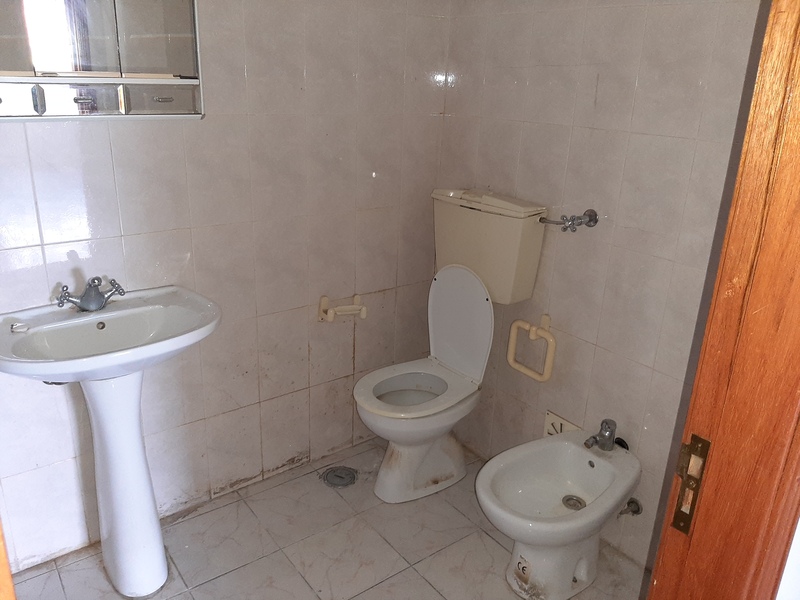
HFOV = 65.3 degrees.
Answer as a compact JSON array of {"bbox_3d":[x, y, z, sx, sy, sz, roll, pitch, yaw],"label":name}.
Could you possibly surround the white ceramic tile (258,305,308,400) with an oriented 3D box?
[{"bbox_3d":[-0.422,0.195,2.268,0.201,0.333,0.010,-12,24,-35],"label":"white ceramic tile"}]

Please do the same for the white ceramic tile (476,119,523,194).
[{"bbox_3d":[0.353,-0.468,2.221,0.010,0.333,0.201,-13,24,-35],"label":"white ceramic tile"}]

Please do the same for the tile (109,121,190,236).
[{"bbox_3d":[-0.715,-0.358,1.799,0.200,0.330,0.010,-13,25,-36],"label":"tile"}]

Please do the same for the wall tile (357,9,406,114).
[{"bbox_3d":[-0.064,-0.814,2.162,0.200,0.330,0.010,-12,24,-35],"label":"wall tile"}]

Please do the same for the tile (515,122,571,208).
[{"bbox_3d":[0.471,-0.410,2.069,0.010,0.330,0.200,-12,24,-35],"label":"tile"}]

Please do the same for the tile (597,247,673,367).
[{"bbox_3d":[0.702,0.019,1.880,0.010,0.330,0.200,-12,24,-35],"label":"tile"}]

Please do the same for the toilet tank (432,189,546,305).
[{"bbox_3d":[0.298,-0.204,2.234,0.135,0.322,0.438,-13,24,-35],"label":"toilet tank"}]

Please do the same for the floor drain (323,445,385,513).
[{"bbox_3d":[-0.228,0.680,2.388,0.130,0.015,0.130,-12,24,-35],"label":"floor drain"}]

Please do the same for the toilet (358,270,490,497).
[{"bbox_3d":[0.066,0.305,2.272,0.505,0.812,0.364,-12,24,-35],"label":"toilet"}]

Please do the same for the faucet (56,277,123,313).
[{"bbox_3d":[-0.832,-0.023,1.699,0.178,0.122,0.130,-12,24,-35],"label":"faucet"}]

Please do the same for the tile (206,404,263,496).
[{"bbox_3d":[-0.595,0.545,2.263,0.201,0.333,0.010,-12,24,-35],"label":"tile"}]

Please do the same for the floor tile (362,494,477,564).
[{"bbox_3d":[0.064,0.781,2.174,0.302,0.010,0.302,-12,24,-35],"label":"floor tile"}]

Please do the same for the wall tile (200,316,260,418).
[{"bbox_3d":[-0.581,0.231,2.142,0.200,0.330,0.010,-12,24,-35],"label":"wall tile"}]

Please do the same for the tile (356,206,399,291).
[{"bbox_3d":[-0.088,-0.188,2.382,0.200,0.330,0.010,-12,24,-35],"label":"tile"}]

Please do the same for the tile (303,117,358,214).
[{"bbox_3d":[-0.235,-0.466,2.154,0.200,0.330,0.010,-13,25,-36],"label":"tile"}]

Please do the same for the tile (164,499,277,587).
[{"bbox_3d":[-0.597,0.793,2.054,0.300,0.010,0.300,-12,24,-35],"label":"tile"}]

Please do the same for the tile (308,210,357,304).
[{"bbox_3d":[-0.248,-0.153,2.265,0.200,0.330,0.010,-12,24,-35],"label":"tile"}]

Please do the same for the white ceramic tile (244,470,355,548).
[{"bbox_3d":[-0.355,0.741,2.227,0.300,0.010,0.300,-12,24,-35],"label":"white ceramic tile"}]

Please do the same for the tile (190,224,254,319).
[{"bbox_3d":[-0.571,-0.083,2.039,0.201,0.333,0.010,-12,24,-35],"label":"tile"}]

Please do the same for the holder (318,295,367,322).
[{"bbox_3d":[-0.203,0.030,2.324,0.183,0.100,0.060,-12,24,-35],"label":"holder"}]

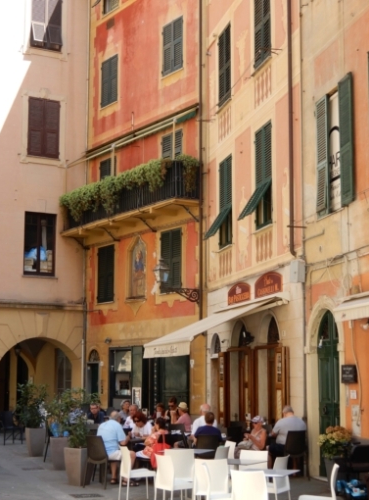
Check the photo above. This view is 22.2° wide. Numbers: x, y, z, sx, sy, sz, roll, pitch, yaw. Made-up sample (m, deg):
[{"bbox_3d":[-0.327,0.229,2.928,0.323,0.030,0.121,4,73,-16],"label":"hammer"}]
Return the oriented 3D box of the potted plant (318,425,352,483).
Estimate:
[{"bbox_3d":[2.397,3.309,15.010,0.528,1.006,0.480,-1,-8,9],"label":"potted plant"}]

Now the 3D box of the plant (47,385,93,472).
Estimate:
[{"bbox_3d":[-2.227,3.411,17.984,0.758,1.557,0.620,1,-8,-7],"label":"plant"}]

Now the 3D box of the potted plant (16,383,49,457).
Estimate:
[{"bbox_3d":[-3.363,3.752,20.819,0.653,1.613,0.600,2,-8,-11],"label":"potted plant"}]

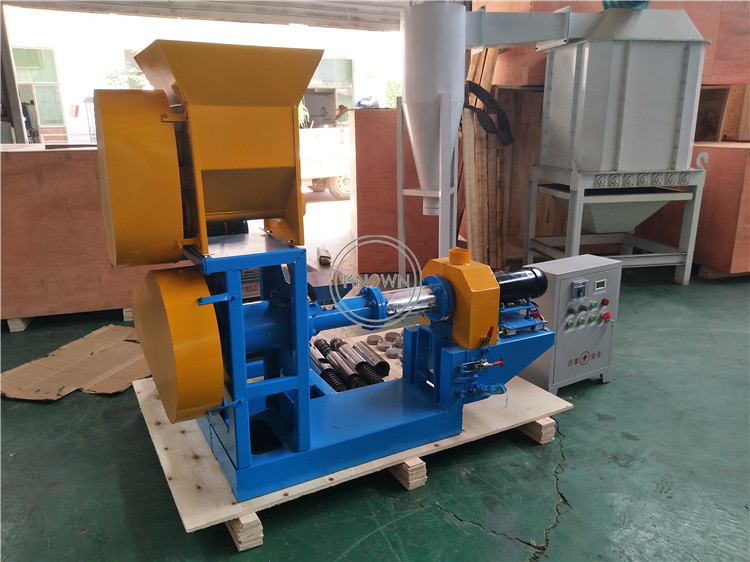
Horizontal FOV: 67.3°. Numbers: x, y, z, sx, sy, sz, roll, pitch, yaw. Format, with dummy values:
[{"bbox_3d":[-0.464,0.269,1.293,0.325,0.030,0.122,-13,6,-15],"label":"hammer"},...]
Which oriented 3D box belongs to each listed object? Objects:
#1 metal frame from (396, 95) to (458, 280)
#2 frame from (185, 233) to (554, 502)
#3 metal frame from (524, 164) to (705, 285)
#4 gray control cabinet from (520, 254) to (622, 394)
[{"bbox_3d":[0.477,-0.607,4.341,0.497,1.590,0.395,-5,15,-21],"label":"metal frame"},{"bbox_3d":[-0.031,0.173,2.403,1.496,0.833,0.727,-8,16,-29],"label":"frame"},{"bbox_3d":[2.076,-0.522,5.039,1.061,0.952,0.941,-2,14,-7],"label":"metal frame"},{"bbox_3d":[0.949,0.230,2.744,0.489,0.634,0.207,-10,17,-33],"label":"gray control cabinet"}]

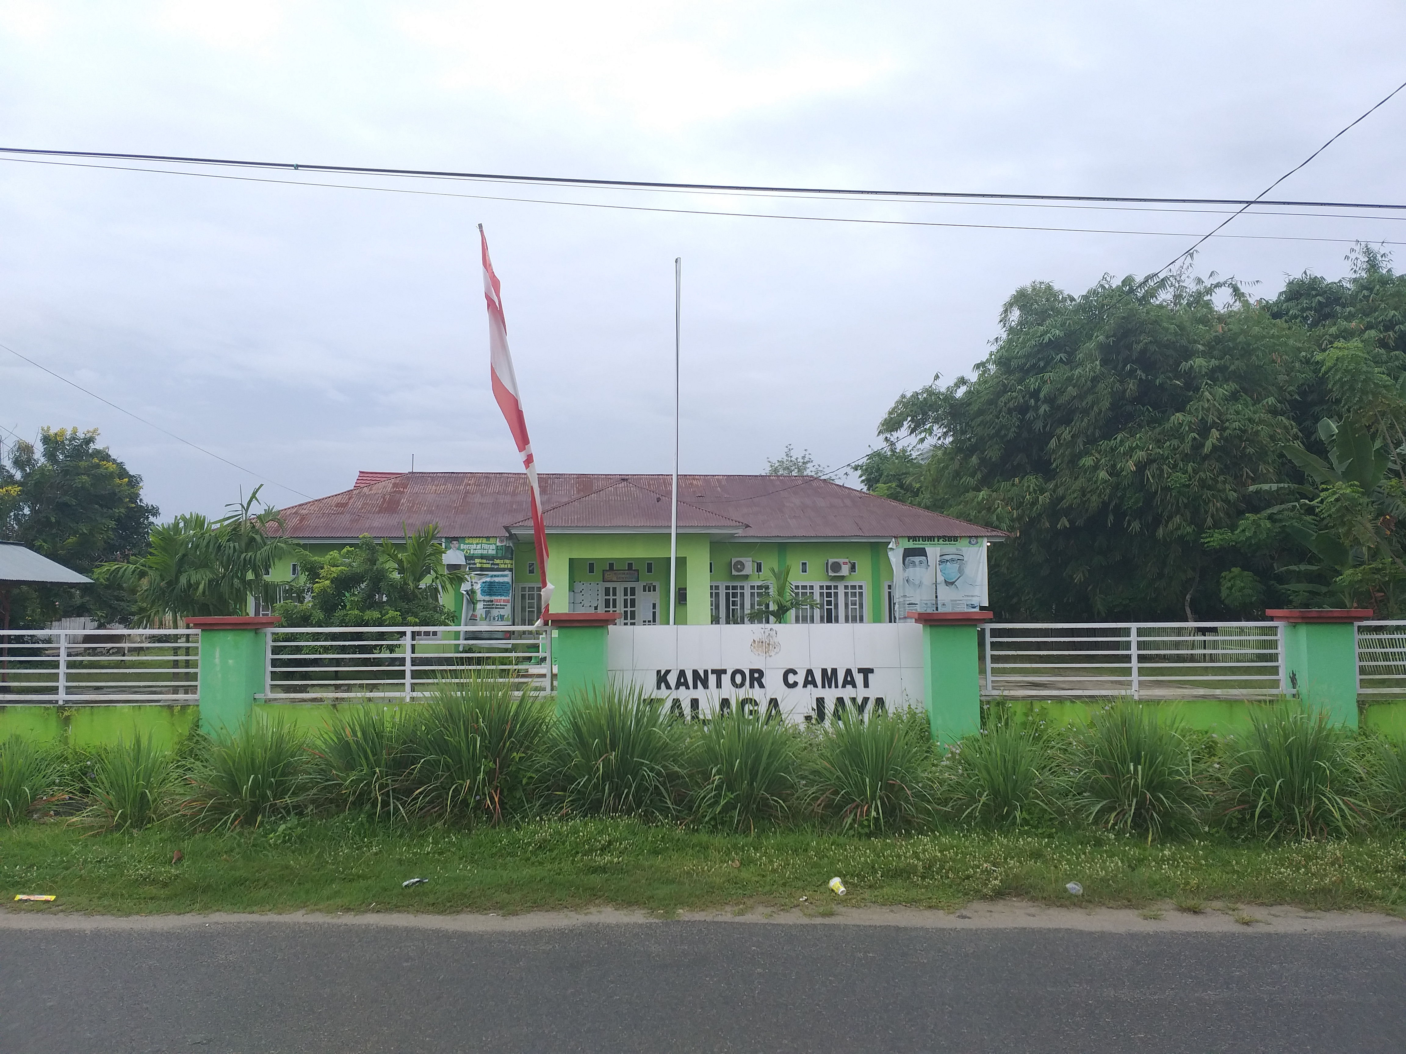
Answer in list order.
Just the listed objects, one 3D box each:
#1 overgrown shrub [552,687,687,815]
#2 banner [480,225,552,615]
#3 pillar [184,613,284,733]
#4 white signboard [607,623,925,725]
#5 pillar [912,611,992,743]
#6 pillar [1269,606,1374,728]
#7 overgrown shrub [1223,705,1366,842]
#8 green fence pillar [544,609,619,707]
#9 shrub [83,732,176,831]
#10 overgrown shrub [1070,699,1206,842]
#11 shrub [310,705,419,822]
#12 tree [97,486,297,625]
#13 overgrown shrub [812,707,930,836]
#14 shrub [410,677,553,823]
[{"bbox_3d":[-0.586,1.589,7.460,0.940,0.930,0.820,0,-3,3],"label":"overgrown shrub"},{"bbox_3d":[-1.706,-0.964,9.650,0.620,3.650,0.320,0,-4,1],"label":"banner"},{"bbox_3d":[-4.284,1.476,9.636,0.600,1.320,0.590,0,-3,3],"label":"pillar"},{"bbox_3d":[0.566,1.439,9.627,2.870,1.100,0.130,0,-3,3],"label":"white signboard"},{"bbox_3d":[2.182,1.417,9.324,0.600,1.330,0.590,0,-3,3],"label":"pillar"},{"bbox_3d":[5.454,1.418,9.325,0.610,1.370,0.600,0,-4,1],"label":"pillar"},{"bbox_3d":[3.850,1.519,6.905,0.950,0.820,0.880,0,-4,1],"label":"overgrown shrub"},{"bbox_3d":[-1.063,1.441,9.481,0.600,1.340,0.590,0,-3,3],"label":"green fence pillar"},{"bbox_3d":[-4.082,1.802,7.519,0.640,0.680,0.580,0,-3,3],"label":"shrub"},{"bbox_3d":[2.839,1.527,6.933,0.880,0.820,0.850,0,-4,1],"label":"overgrown shrub"},{"bbox_3d":[-2.397,1.616,7.512,0.820,0.780,0.800,0,-4,1],"label":"shrub"},{"bbox_3d":[-6.745,0.957,14.003,2.600,2.990,2.400,0,-4,1],"label":"tree"},{"bbox_3d":[1.123,1.569,7.117,0.850,0.780,0.820,0,-4,1],"label":"overgrown shrub"},{"bbox_3d":[-1.563,1.557,7.460,0.980,0.990,0.850,0,-3,3],"label":"shrub"}]

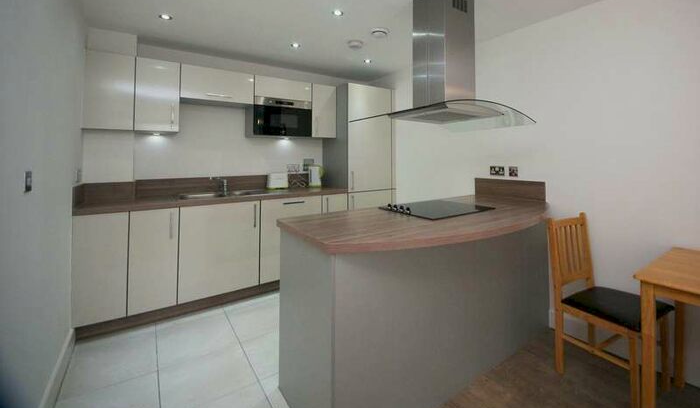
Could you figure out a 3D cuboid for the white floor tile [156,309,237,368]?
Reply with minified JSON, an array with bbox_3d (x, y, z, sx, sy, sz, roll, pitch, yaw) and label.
[{"bbox_3d":[-1.094,0.930,2.068,0.471,0.012,0.461,-5,7,-34],"label":"white floor tile"}]

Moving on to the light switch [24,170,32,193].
[{"bbox_3d":[-1.219,-0.086,1.107,0.010,0.087,0.085,-5,7,-34],"label":"light switch"}]

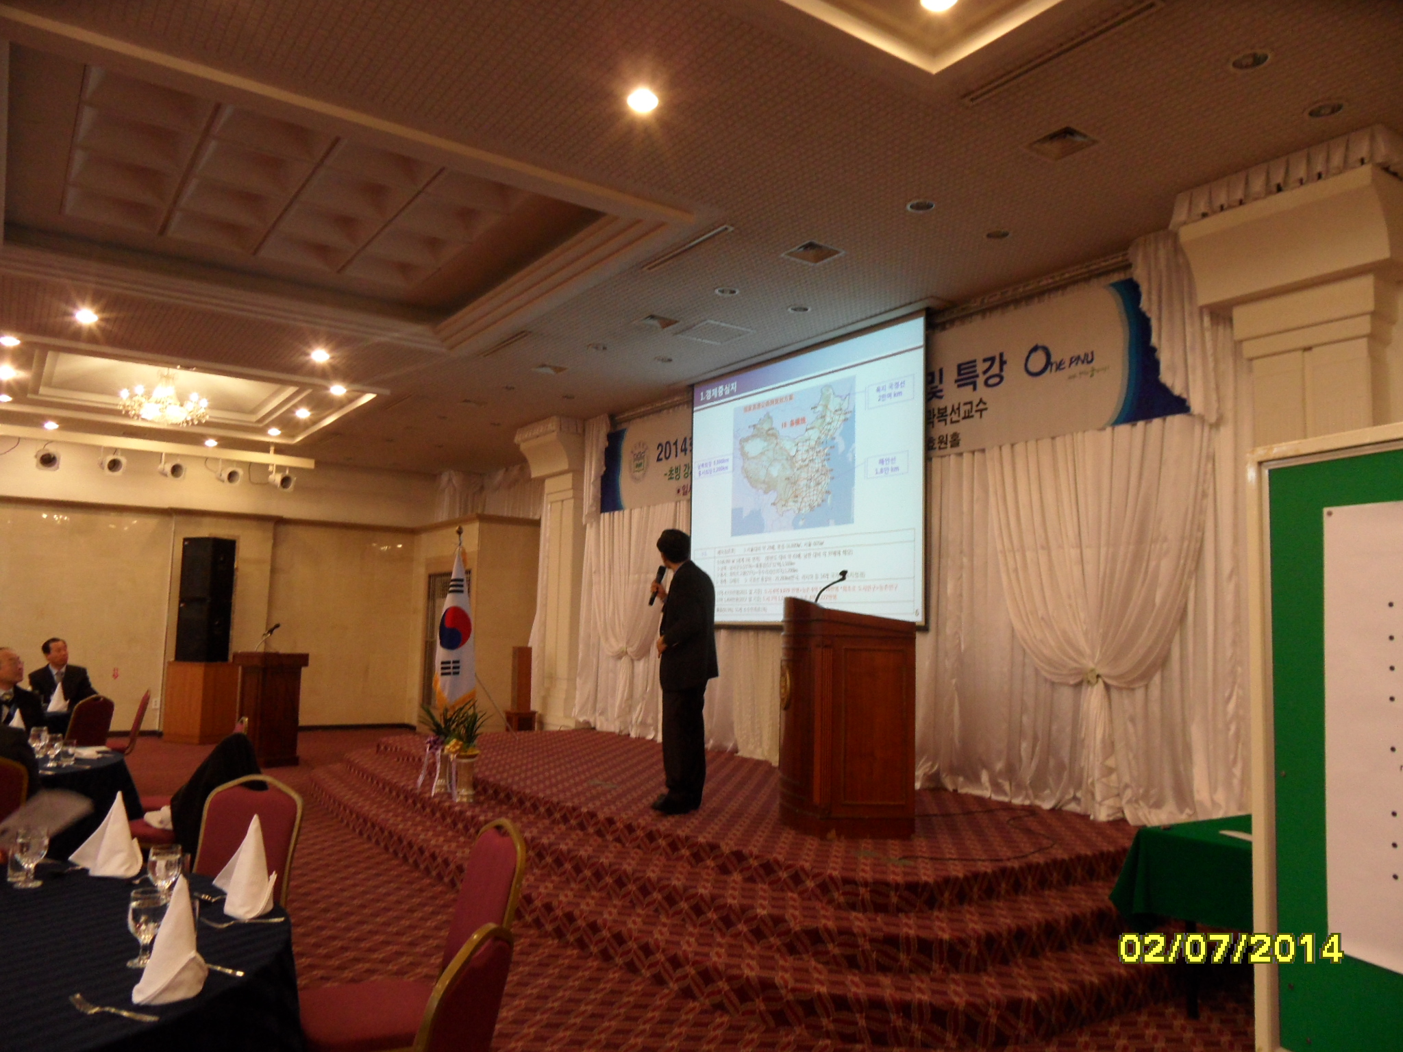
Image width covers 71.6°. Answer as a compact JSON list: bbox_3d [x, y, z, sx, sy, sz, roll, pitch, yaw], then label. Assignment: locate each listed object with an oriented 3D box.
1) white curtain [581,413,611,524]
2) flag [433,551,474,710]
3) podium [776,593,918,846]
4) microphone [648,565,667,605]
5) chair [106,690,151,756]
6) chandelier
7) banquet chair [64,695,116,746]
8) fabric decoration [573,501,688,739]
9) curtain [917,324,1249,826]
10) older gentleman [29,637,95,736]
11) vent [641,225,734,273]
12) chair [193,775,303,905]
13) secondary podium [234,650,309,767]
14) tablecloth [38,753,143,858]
[{"bbox_3d":[-1.113,-0.589,10.381,0.200,1.200,0.580,5,-7,-35],"label":"white curtain"},{"bbox_3d":[-2.401,0.990,9.450,0.370,1.520,0.220,1,-5,6],"label":"flag"},{"bbox_3d":[0.782,1.056,5.549,0.640,1.250,0.760,3,-5,-9],"label":"podium"},{"bbox_3d":[-0.273,0.371,6.050,0.050,0.255,0.050,21,6,-1],"label":"microphone"},{"bbox_3d":[-4.459,1.707,7.255,0.560,0.920,0.450,4,-6,-28],"label":"chair"},{"bbox_3d":[-5.963,-1.418,10.800,0.970,0.570,0.970,5,-6,-34],"label":"chandelier"},{"bbox_3d":[-4.636,1.681,7.023,0.560,0.920,0.450,0,-6,15],"label":"banquet chair"},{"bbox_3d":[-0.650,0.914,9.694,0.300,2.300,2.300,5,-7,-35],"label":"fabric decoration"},{"bbox_3d":[2.284,0.184,6.192,0.300,3.190,2.400,5,-6,-34],"label":"curtain"},{"bbox_3d":[-5.314,1.563,8.049,0.780,1.270,0.550,-3,-7,42],"label":"older gentleman"},{"bbox_3d":[-0.104,-1.722,6.045,0.075,0.040,0.960,5,-6,-34],"label":"vent"},{"bbox_3d":[-1.800,1.413,3.508,0.450,0.920,0.560,1,-6,8],"label":"chair"},{"bbox_3d":[-4.397,1.844,9.924,0.445,1.110,0.650,7,-7,-44],"label":"secondary podium"},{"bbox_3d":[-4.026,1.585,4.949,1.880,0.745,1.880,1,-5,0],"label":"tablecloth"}]

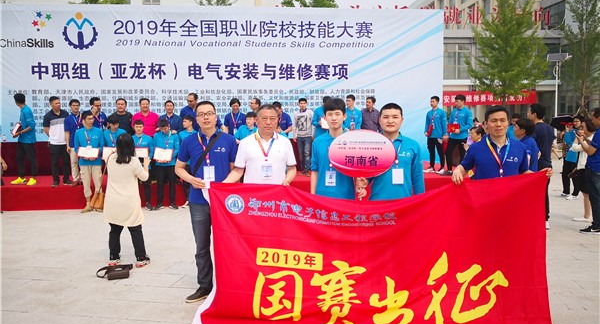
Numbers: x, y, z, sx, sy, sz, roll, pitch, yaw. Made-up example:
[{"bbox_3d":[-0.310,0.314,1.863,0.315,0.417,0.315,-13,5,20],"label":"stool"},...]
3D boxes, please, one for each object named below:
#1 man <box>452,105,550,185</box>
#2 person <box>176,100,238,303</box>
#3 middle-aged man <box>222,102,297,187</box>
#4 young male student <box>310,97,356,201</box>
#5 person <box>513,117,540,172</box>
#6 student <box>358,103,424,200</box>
[{"bbox_3d":[1.608,0.383,3.776,0.720,1.674,0.450,1,5,16],"label":"man"},{"bbox_3d":[-0.790,0.343,4.049,0.540,1.734,0.450,-1,4,-3],"label":"person"},{"bbox_3d":[-0.313,0.369,3.901,0.600,1.700,0.420,-1,4,-3],"label":"middle-aged man"},{"bbox_3d":[0.320,0.339,3.938,0.480,1.749,0.400,0,4,0],"label":"young male student"},{"bbox_3d":[2.812,0.257,5.839,0.360,1.592,0.480,2,5,27],"label":"person"},{"bbox_3d":[0.756,0.368,3.841,0.550,1.700,0.420,0,4,7],"label":"student"}]

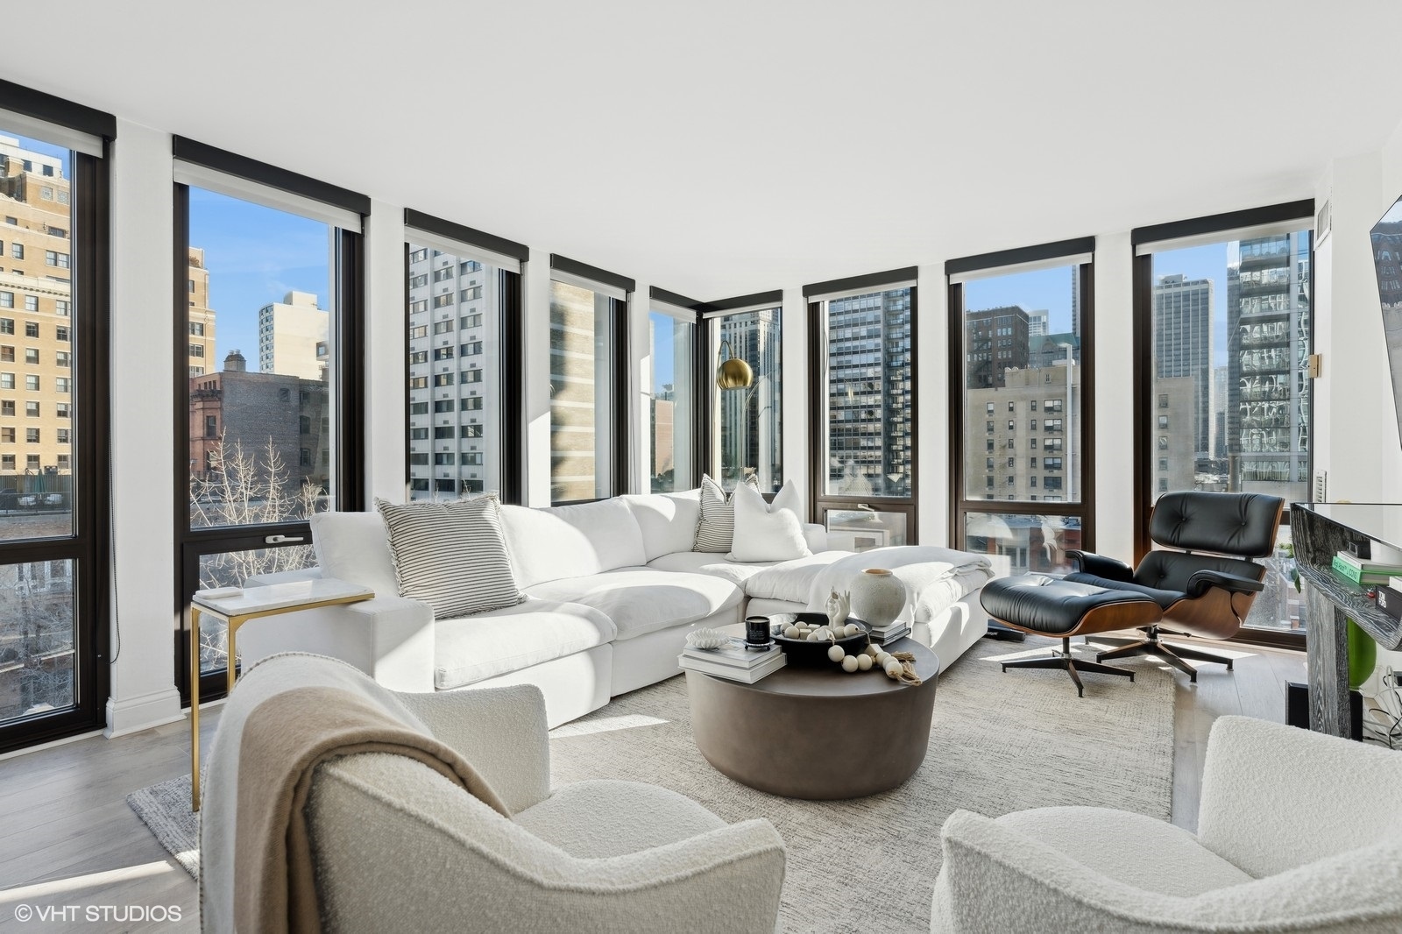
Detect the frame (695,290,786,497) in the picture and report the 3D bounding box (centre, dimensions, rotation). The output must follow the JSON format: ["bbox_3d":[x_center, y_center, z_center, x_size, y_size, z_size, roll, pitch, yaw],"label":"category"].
[{"bbox_3d":[0.350,-0.197,5.104,0.733,2.351,0.150,0,0,33],"label":"frame"}]

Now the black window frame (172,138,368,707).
[{"bbox_3d":[-1.940,-0.172,2.873,0.150,2.351,0.764,0,0,39],"label":"black window frame"}]

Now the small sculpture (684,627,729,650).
[{"bbox_3d":[0.024,0.567,2.060,0.145,0.062,0.145,0,1,0],"label":"small sculpture"}]

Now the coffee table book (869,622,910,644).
[{"bbox_3d":[0.687,0.641,2.462,0.190,0.053,0.225,1,1,38],"label":"coffee table book"}]

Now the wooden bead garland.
[{"bbox_3d":[0.498,0.636,2.192,0.513,0.109,0.315,0,0,15],"label":"wooden bead garland"}]

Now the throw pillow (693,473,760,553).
[{"bbox_3d":[0.193,0.331,4.380,0.510,0.530,0.170,1,-13,14],"label":"throw pillow"}]

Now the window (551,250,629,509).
[{"bbox_3d":[-0.773,-0.216,4.519,0.140,2.380,0.816,1,1,38],"label":"window"}]

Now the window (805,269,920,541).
[{"bbox_3d":[1.174,-0.200,4.577,0.837,2.351,0.150,0,0,33],"label":"window"}]

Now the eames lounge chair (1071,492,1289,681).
[{"bbox_3d":[2.424,0.578,3.277,0.860,0.862,0.830,0,0,-18],"label":"eames lounge chair"}]

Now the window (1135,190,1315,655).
[{"bbox_3d":[2.882,-0.174,3.484,0.780,2.380,0.140,1,1,38],"label":"window"}]

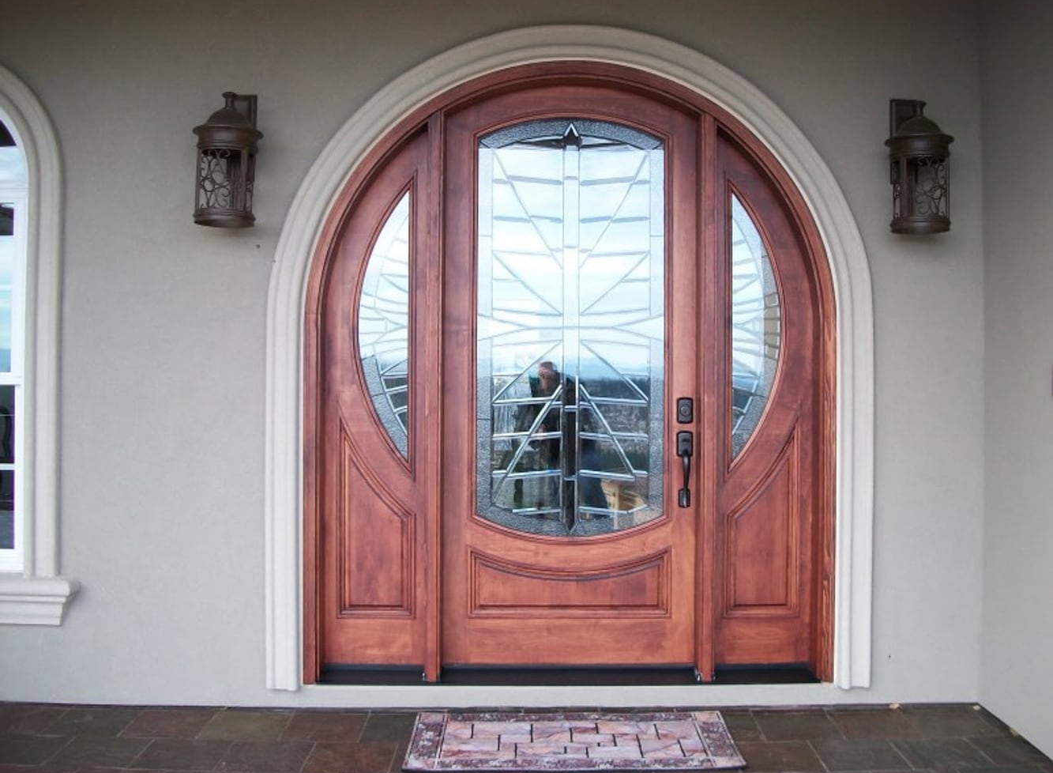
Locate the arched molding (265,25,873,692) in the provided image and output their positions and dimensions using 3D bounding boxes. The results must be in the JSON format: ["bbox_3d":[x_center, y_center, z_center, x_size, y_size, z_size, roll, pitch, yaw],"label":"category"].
[{"bbox_3d":[0.184,-0.116,3.987,2.495,2.715,0.090,0,0,-1],"label":"arched molding"}]

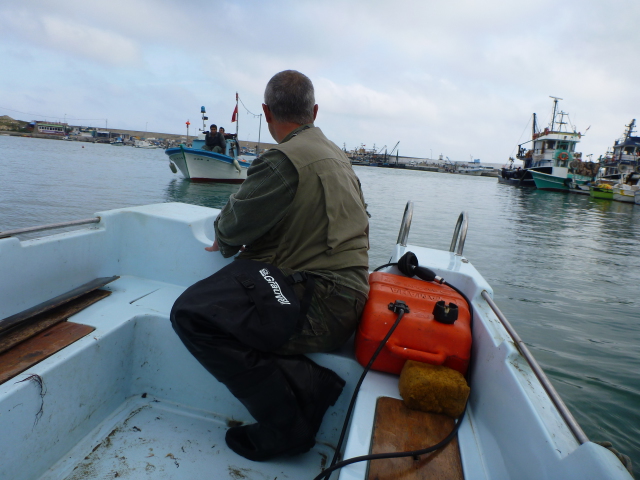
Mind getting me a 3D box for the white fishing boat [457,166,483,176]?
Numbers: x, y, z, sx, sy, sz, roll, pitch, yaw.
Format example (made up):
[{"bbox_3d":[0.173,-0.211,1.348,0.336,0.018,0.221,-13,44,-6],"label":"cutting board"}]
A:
[{"bbox_3d":[46.238,-21.559,159.940,8.200,3.200,2.800,7,9,12],"label":"white fishing boat"}]

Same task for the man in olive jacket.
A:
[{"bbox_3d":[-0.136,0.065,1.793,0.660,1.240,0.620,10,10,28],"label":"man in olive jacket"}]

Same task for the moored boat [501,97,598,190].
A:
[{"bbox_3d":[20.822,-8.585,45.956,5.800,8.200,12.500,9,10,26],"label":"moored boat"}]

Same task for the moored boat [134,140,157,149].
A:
[{"bbox_3d":[-39.536,-21.887,117.981,5.700,2.100,2.100,7,9,12],"label":"moored boat"}]

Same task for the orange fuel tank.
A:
[{"bbox_3d":[0.303,0.267,1.656,0.350,0.220,0.270,7,9,10],"label":"orange fuel tank"}]

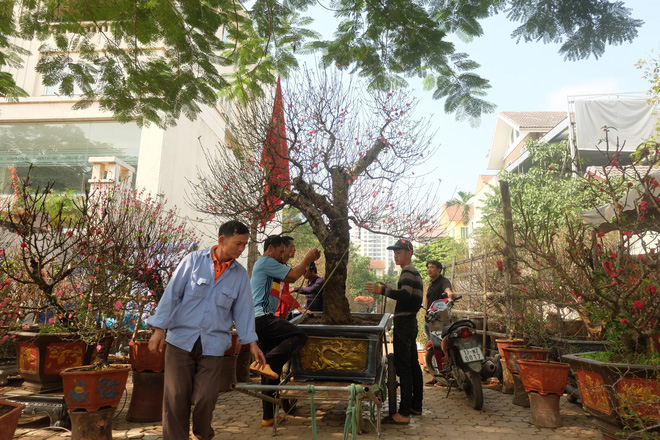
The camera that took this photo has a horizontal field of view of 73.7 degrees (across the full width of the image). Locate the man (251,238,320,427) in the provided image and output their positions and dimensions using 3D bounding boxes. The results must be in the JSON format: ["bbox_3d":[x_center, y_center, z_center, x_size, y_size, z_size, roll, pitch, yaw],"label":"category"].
[{"bbox_3d":[-0.383,0.903,3.784,0.640,1.580,0.500,6,-12,-21],"label":"man"}]

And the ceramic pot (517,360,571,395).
[{"bbox_3d":[1.918,1.404,3.934,0.460,0.280,0.440,0,-11,11],"label":"ceramic pot"}]

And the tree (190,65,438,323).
[{"bbox_3d":[-0.123,-0.227,4.220,2.350,2.360,2.200,2,-11,0],"label":"tree"}]

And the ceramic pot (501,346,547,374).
[{"bbox_3d":[2.076,1.510,4.696,0.460,0.270,0.440,0,-11,11],"label":"ceramic pot"}]

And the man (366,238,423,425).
[{"bbox_3d":[0.611,0.964,4.070,0.520,1.630,0.450,0,-11,9],"label":"man"}]

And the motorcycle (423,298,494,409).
[{"bbox_3d":[1.446,1.472,5.028,0.670,1.050,1.850,-2,-11,-1],"label":"motorcycle"}]

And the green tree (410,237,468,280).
[{"bbox_3d":[3.643,2.208,14.874,2.200,3.500,2.200,2,-11,0],"label":"green tree"}]

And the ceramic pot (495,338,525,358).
[{"bbox_3d":[2.232,1.602,5.442,0.360,0.250,0.360,2,-11,0],"label":"ceramic pot"}]

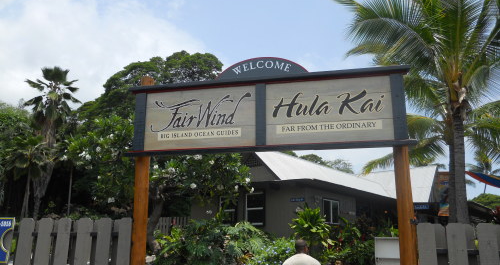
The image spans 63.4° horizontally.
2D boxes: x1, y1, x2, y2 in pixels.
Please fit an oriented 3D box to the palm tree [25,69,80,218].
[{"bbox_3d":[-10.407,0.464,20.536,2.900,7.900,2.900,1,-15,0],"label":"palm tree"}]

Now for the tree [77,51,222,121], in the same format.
[{"bbox_3d":[-7.012,0.890,28.195,12.000,13.500,11.000,1,-15,0],"label":"tree"}]

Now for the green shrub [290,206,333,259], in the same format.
[{"bbox_3d":[2.006,3.381,13.388,1.400,1.850,1.350,1,-15,0],"label":"green shrub"}]

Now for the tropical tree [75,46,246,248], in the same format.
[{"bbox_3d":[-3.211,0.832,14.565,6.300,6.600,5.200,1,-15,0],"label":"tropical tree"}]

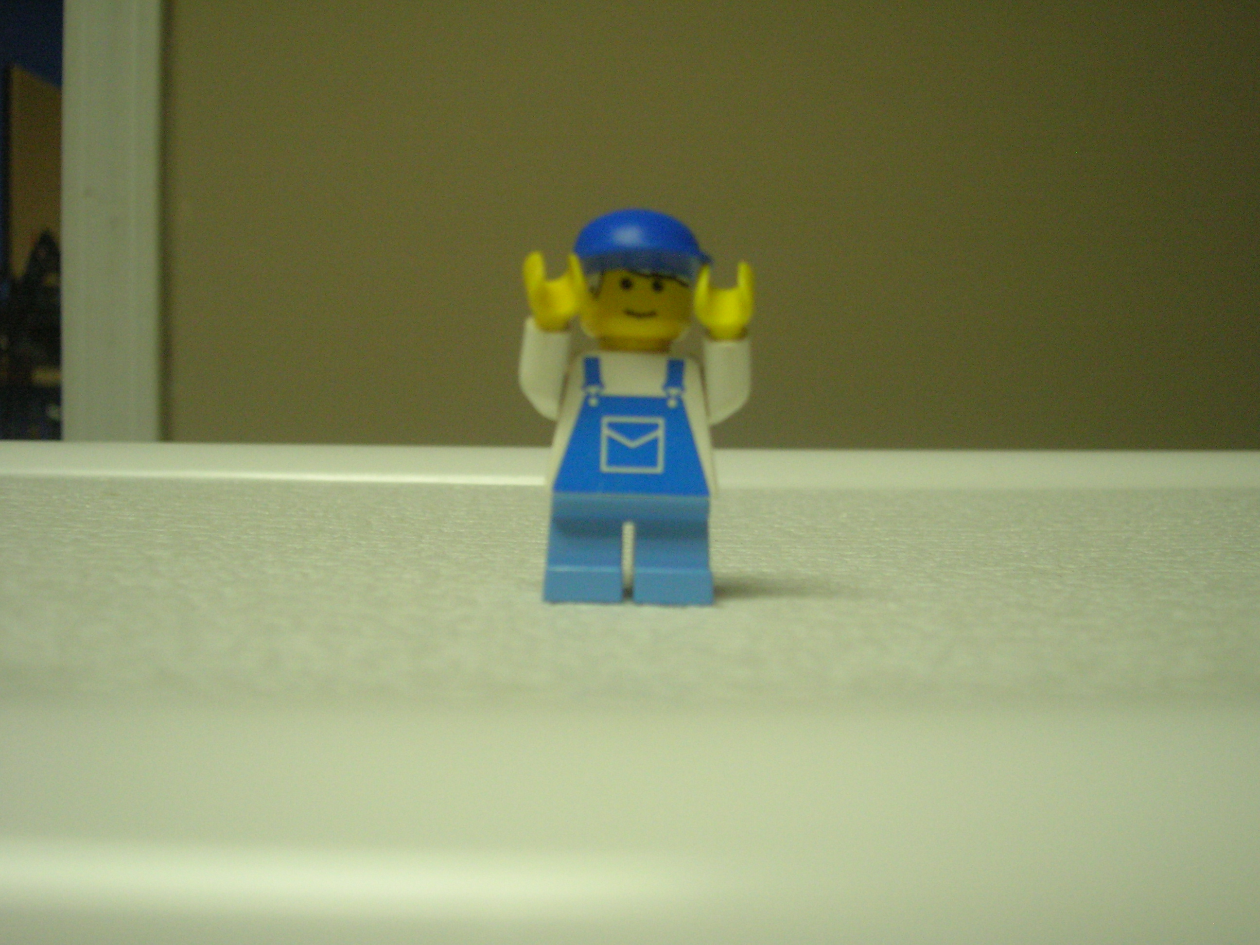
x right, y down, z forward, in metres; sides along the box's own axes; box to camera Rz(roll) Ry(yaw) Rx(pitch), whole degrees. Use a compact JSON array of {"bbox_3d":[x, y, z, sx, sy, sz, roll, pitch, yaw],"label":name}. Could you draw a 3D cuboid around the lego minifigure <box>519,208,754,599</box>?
[{"bbox_3d":[0.001,-0.007,0.129,0.021,0.037,0.017,1,1,0],"label":"lego minifigure"}]

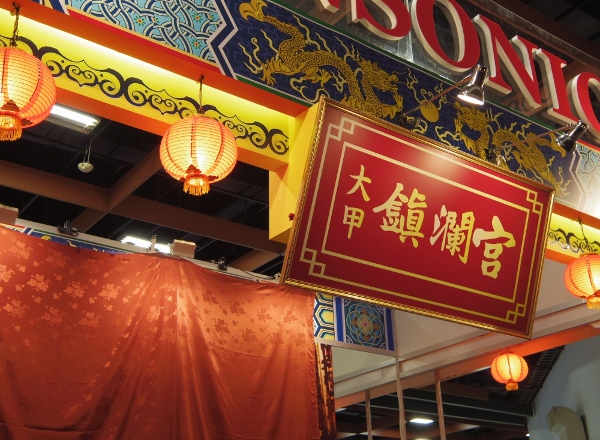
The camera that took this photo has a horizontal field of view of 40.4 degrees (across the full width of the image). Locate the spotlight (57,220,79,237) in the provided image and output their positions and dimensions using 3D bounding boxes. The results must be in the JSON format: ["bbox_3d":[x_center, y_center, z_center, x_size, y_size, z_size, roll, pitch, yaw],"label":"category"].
[{"bbox_3d":[-1.901,0.069,6.660,0.170,0.140,0.150,15,-29,-33],"label":"spotlight"}]

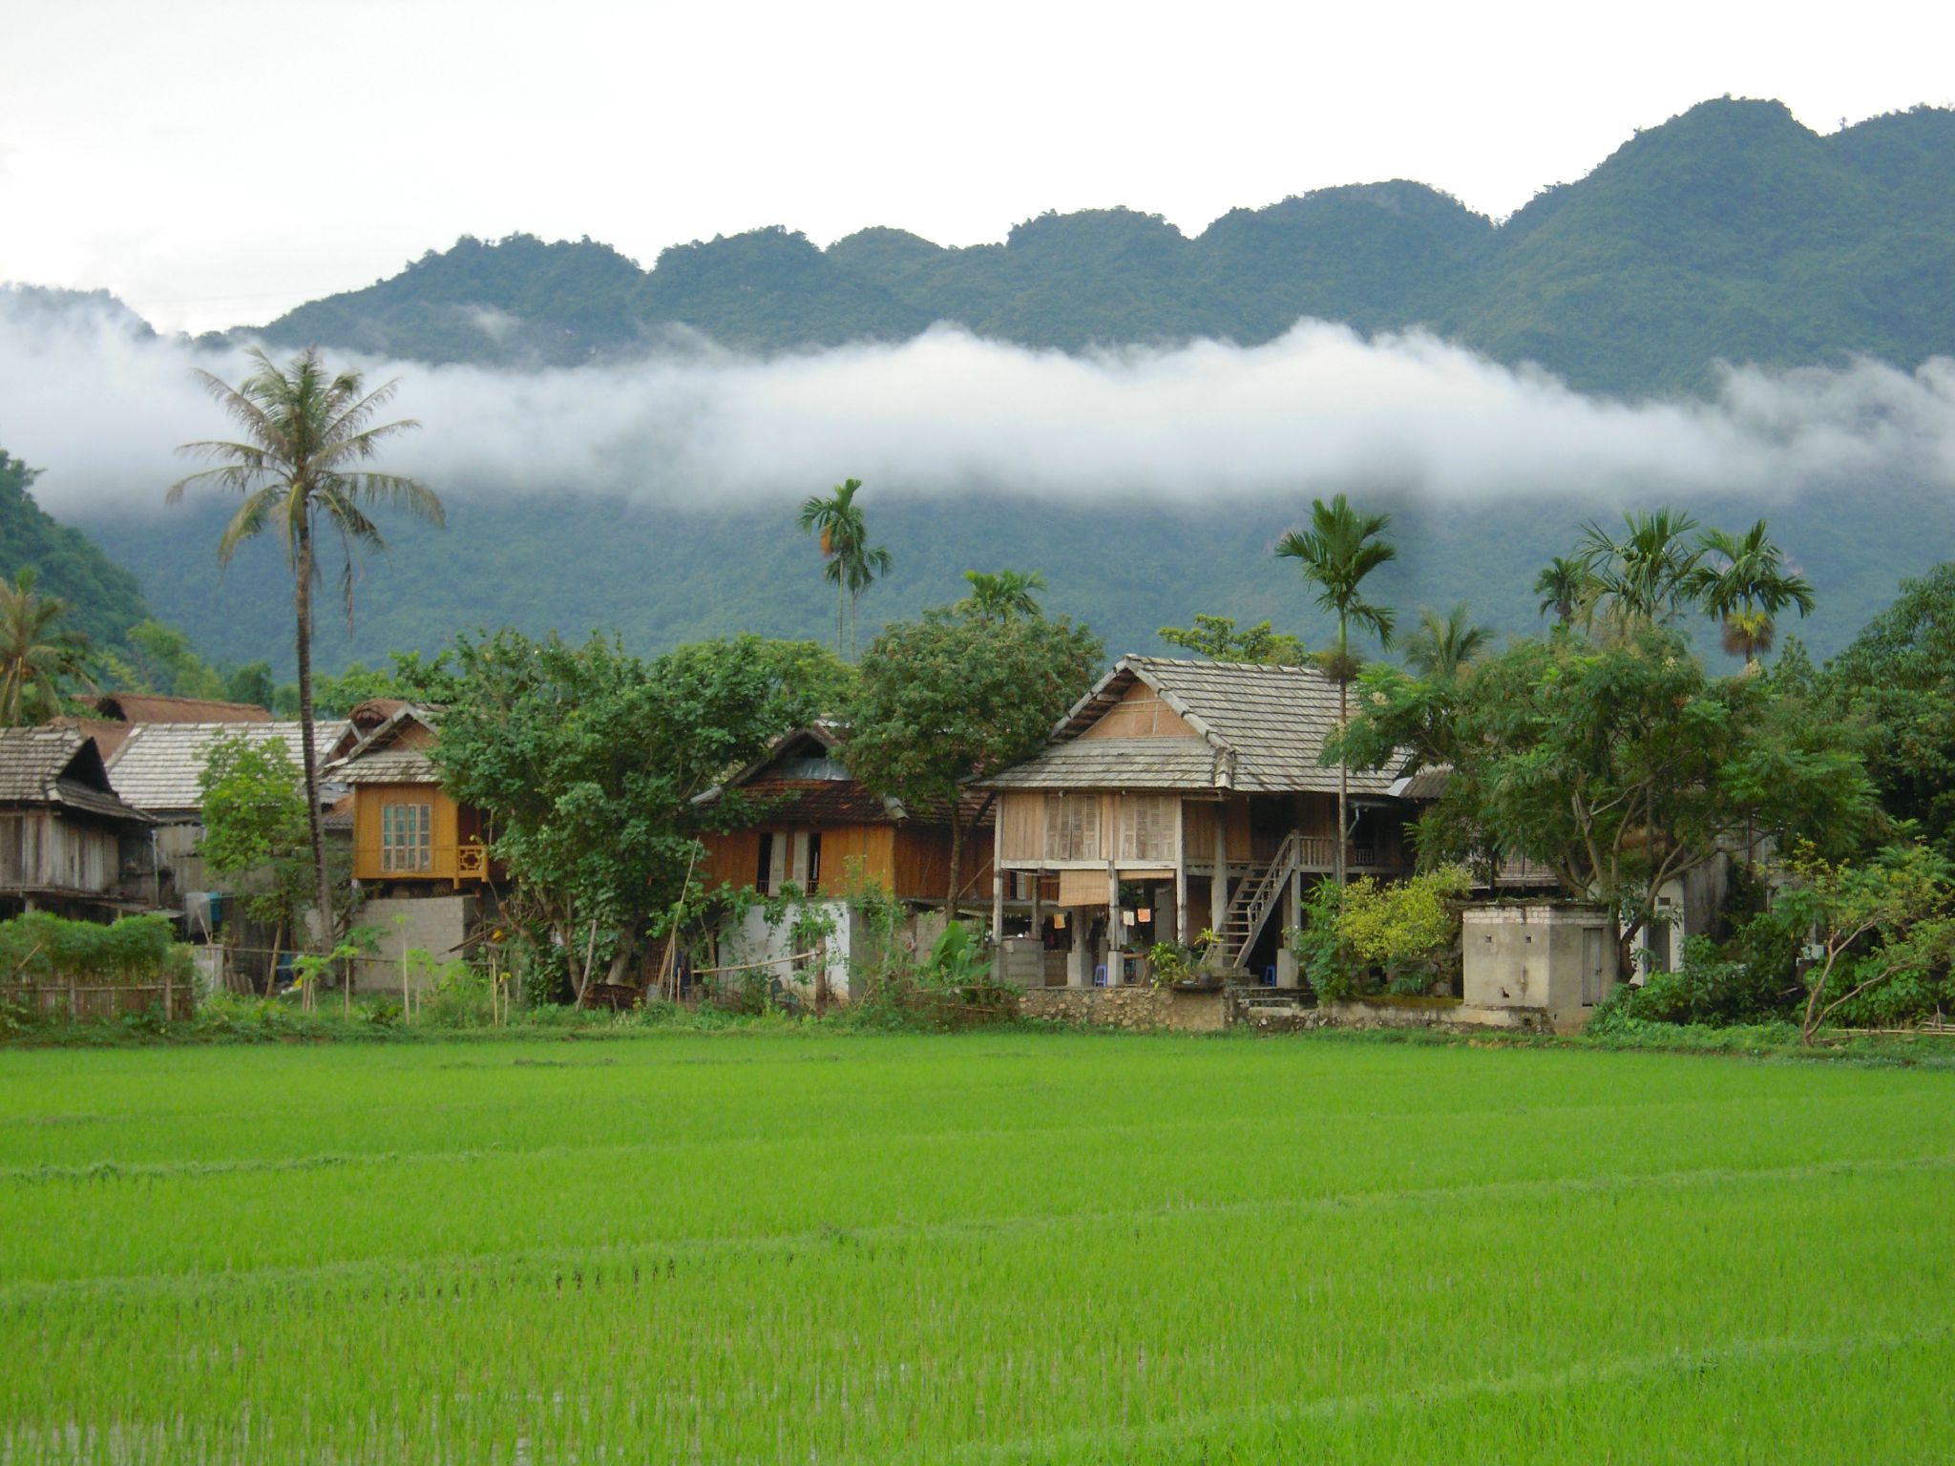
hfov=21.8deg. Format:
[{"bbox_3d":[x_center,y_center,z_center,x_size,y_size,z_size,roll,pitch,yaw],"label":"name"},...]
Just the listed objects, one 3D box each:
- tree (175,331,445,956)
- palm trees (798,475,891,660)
[{"bbox_3d":[-14.560,-1.504,110.000,5.850,13.620,5.500,0,-1,0],"label":"tree"},{"bbox_3d":[-3.587,-0.394,138.000,2.570,13.100,2.400,0,-2,0],"label":"palm trees"}]

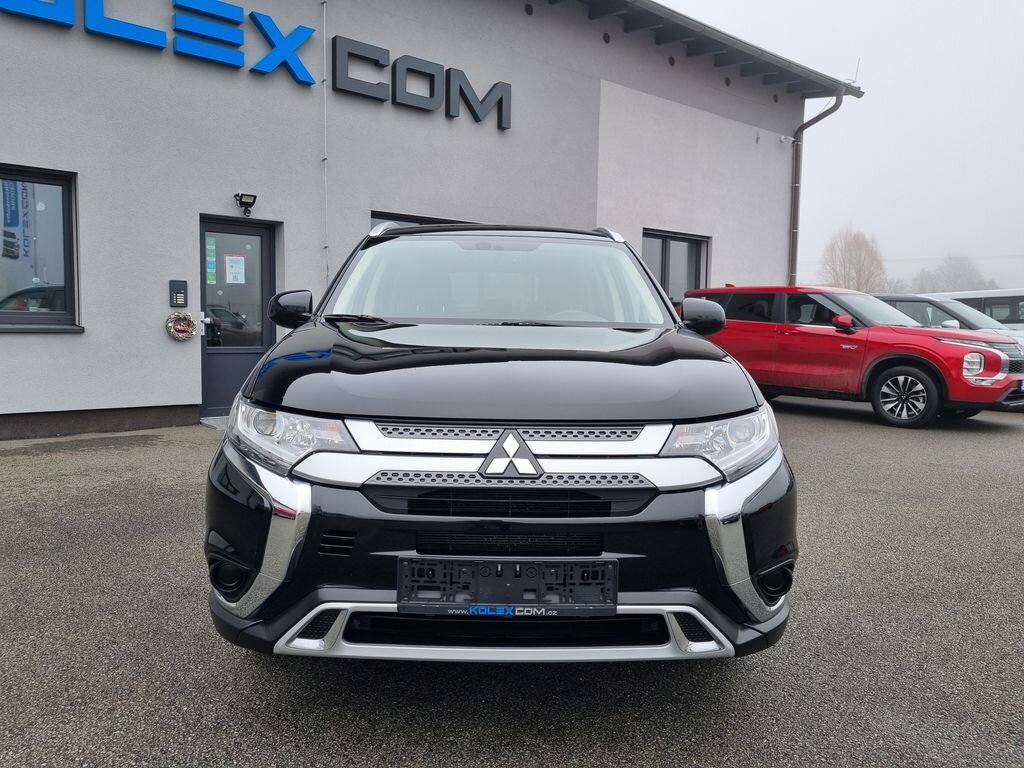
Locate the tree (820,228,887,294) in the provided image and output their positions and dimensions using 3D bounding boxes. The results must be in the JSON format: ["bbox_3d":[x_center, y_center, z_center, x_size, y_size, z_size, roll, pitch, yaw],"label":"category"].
[{"bbox_3d":[23.083,-6.518,52.314,4.500,8.018,4.500,1,4,0],"label":"tree"}]

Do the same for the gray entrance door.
[{"bbox_3d":[-3.196,-0.760,8.923,0.950,2.220,0.100,-3,6,-39],"label":"gray entrance door"}]

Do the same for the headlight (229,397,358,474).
[{"bbox_3d":[-0.616,0.141,2.150,0.450,0.190,0.420,1,4,-2],"label":"headlight"}]

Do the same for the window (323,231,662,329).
[{"bbox_3d":[-0.067,-0.489,3.530,1.480,0.220,0.960,1,34,-2],"label":"window"}]

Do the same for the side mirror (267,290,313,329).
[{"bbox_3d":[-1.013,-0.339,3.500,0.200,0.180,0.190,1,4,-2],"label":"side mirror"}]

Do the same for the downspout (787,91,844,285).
[{"bbox_3d":[5.982,-2.766,15.307,0.130,5.700,0.980,-3,6,-39],"label":"downspout"}]

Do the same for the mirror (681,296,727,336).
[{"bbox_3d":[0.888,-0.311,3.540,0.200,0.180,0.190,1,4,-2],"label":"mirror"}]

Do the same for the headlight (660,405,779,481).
[{"bbox_3d":[0.597,0.159,2.170,0.450,0.190,0.420,1,4,-2],"label":"headlight"}]

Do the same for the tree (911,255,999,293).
[{"bbox_3d":[43.071,-8.295,75.340,8.300,8.695,8.300,1,4,0],"label":"tree"}]

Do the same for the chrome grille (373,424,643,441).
[{"bbox_3d":[-0.006,0.120,1.900,0.670,0.050,0.070,1,4,-2],"label":"chrome grille"}]

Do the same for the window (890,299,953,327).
[{"bbox_3d":[6.414,-1.083,11.987,0.130,0.400,0.980,-3,6,-39],"label":"window"}]

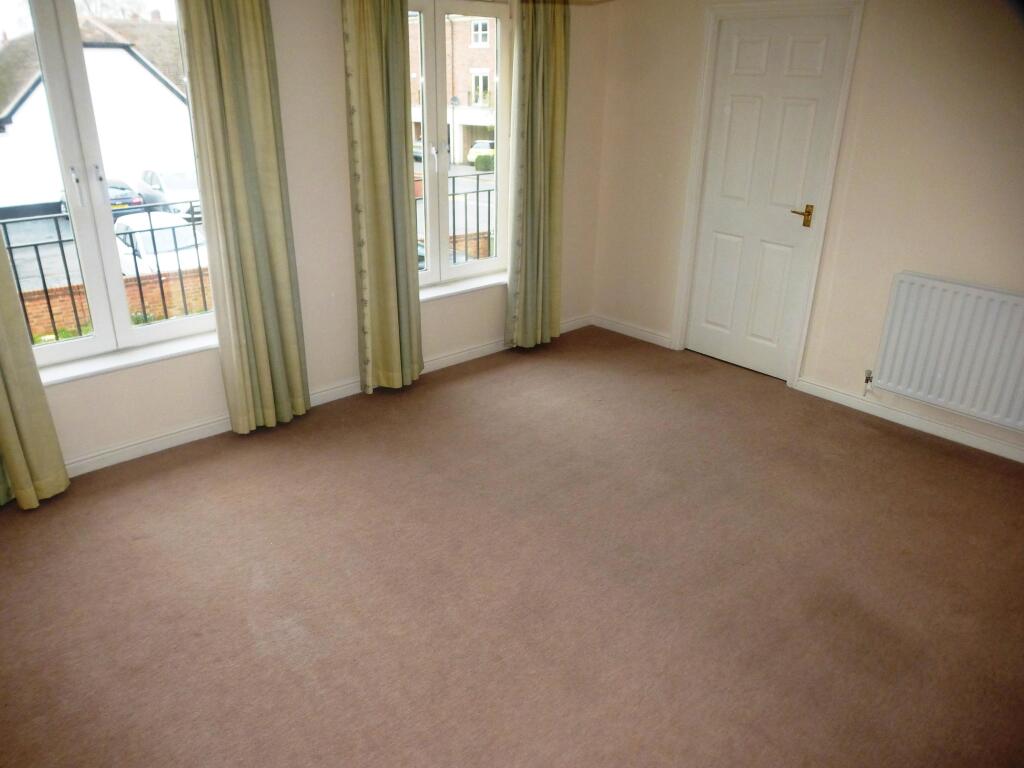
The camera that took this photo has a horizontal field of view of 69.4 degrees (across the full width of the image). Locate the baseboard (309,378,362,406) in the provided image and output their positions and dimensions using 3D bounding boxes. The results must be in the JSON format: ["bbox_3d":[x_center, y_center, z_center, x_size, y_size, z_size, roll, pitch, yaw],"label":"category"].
[{"bbox_3d":[-0.968,0.041,4.045,0.360,0.087,0.020,-19,30,-40],"label":"baseboard"}]

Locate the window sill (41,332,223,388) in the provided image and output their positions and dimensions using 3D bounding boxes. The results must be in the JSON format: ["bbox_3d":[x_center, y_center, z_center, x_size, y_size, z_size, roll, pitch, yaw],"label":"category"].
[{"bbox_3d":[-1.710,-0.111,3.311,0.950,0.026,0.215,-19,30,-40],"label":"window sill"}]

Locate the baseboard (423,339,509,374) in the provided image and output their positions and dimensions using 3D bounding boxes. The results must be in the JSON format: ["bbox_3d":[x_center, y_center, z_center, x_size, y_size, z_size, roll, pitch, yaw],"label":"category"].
[{"bbox_3d":[-0.284,-0.186,4.637,0.750,0.087,0.020,-19,30,-40],"label":"baseboard"}]

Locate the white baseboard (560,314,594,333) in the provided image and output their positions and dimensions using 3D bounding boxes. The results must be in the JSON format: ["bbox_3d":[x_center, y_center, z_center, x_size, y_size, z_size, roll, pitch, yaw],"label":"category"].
[{"bbox_3d":[0.454,-0.427,5.268,0.345,0.087,0.020,-19,30,-40],"label":"white baseboard"}]

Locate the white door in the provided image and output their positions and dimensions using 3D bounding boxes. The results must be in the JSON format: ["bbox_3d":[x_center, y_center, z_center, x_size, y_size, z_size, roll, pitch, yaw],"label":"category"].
[{"bbox_3d":[1.446,-1.032,4.263,0.040,1.981,0.762,-19,30,-40],"label":"white door"}]

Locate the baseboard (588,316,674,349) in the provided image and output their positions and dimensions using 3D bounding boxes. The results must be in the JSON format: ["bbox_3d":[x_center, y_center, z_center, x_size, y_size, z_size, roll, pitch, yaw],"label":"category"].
[{"bbox_3d":[0.835,-0.369,5.148,0.020,0.087,0.710,-19,30,-40],"label":"baseboard"}]

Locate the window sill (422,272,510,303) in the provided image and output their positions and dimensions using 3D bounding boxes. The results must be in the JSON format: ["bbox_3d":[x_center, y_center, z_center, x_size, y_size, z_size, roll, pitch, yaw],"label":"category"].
[{"bbox_3d":[-0.337,-0.588,4.551,0.980,0.026,0.235,-19,30,-40],"label":"window sill"}]

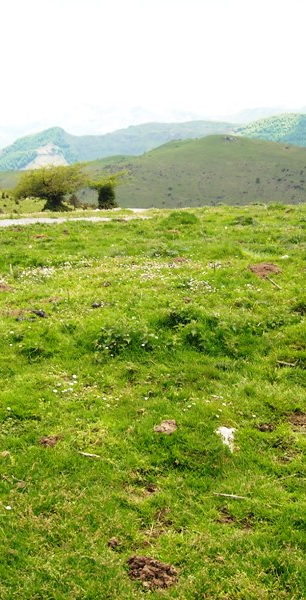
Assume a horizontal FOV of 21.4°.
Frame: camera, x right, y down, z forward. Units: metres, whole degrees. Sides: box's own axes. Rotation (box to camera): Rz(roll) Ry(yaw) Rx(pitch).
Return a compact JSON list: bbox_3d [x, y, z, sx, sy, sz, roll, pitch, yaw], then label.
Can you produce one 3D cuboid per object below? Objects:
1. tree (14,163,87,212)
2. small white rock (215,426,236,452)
[{"bbox_3d":[-6.650,-7.230,52.000,4.650,3.000,4.200,0,10,0],"label":"tree"},{"bbox_3d":[0.432,0.832,4.820,0.120,0.110,0.130,0,10,0],"label":"small white rock"}]

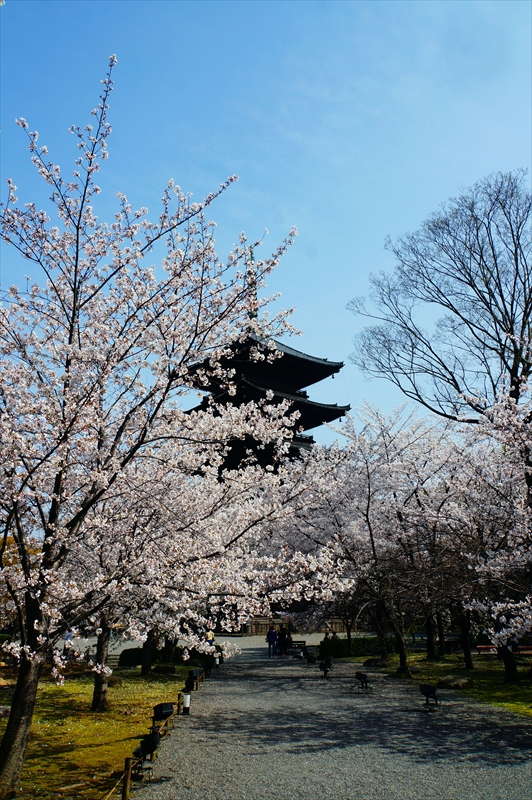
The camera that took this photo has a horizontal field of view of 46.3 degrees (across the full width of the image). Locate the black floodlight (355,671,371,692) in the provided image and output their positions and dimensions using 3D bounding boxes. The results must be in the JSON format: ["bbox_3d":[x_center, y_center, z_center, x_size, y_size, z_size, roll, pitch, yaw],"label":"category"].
[{"bbox_3d":[2.483,7.251,16.028,0.370,0.480,0.400,6,-21,-19],"label":"black floodlight"}]

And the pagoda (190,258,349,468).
[{"bbox_3d":[-1.537,2.505,84.243,19.300,54.800,19.300,15,-25,-37],"label":"pagoda"}]

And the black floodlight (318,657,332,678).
[{"bbox_3d":[1.951,8.806,20.437,0.400,0.580,0.420,6,-21,-19],"label":"black floodlight"}]

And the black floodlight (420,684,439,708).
[{"bbox_3d":[3.250,5.895,12.347,0.360,0.460,0.380,6,-21,-19],"label":"black floodlight"}]

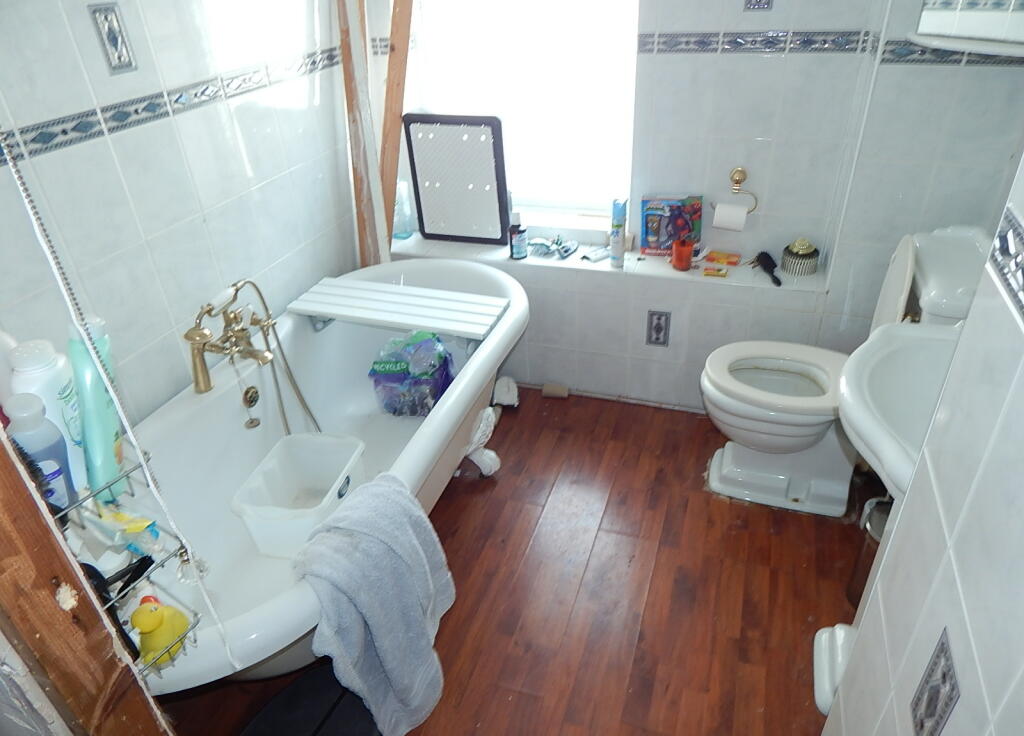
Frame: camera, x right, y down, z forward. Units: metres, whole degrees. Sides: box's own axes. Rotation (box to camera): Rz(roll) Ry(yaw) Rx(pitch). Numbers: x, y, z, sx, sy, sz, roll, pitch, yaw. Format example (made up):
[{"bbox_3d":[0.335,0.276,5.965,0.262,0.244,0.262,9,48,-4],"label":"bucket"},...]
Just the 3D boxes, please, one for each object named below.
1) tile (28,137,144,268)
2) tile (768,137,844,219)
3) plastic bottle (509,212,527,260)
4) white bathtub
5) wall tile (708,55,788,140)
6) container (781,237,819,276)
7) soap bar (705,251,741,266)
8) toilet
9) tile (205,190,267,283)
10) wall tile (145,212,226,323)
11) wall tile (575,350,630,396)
[{"bbox_3d":[-0.959,-0.380,1.485,0.010,0.250,0.200,9,35,17],"label":"tile"},{"bbox_3d":[0.967,-0.637,2.191,0.200,0.253,0.010,9,35,18],"label":"tile"},{"bbox_3d":[0.021,-0.492,2.415,0.066,0.167,0.066,-3,33,2],"label":"plastic bottle"},{"bbox_3d":[-0.471,0.276,1.840,0.790,0.570,1.700,8,34,16],"label":"white bathtub"},{"bbox_3d":[0.753,-0.866,2.084,0.200,0.250,0.010,9,35,17],"label":"wall tile"},{"bbox_3d":[0.983,-0.390,2.214,0.112,0.115,0.112,8,34,16],"label":"container"},{"bbox_3d":[0.746,-0.387,2.301,0.108,0.020,0.060,9,35,17],"label":"soap bar"},{"bbox_3d":[0.919,0.034,1.881,0.710,0.820,0.430,8,34,16],"label":"toilet"},{"bbox_3d":[-0.825,-0.380,1.965,0.010,0.253,0.200,9,35,18],"label":"tile"},{"bbox_3d":[-0.881,-0.273,1.779,0.010,0.250,0.200,9,35,17],"label":"wall tile"},{"bbox_3d":[0.347,0.024,2.525,0.200,0.195,0.010,8,34,16],"label":"wall tile"}]

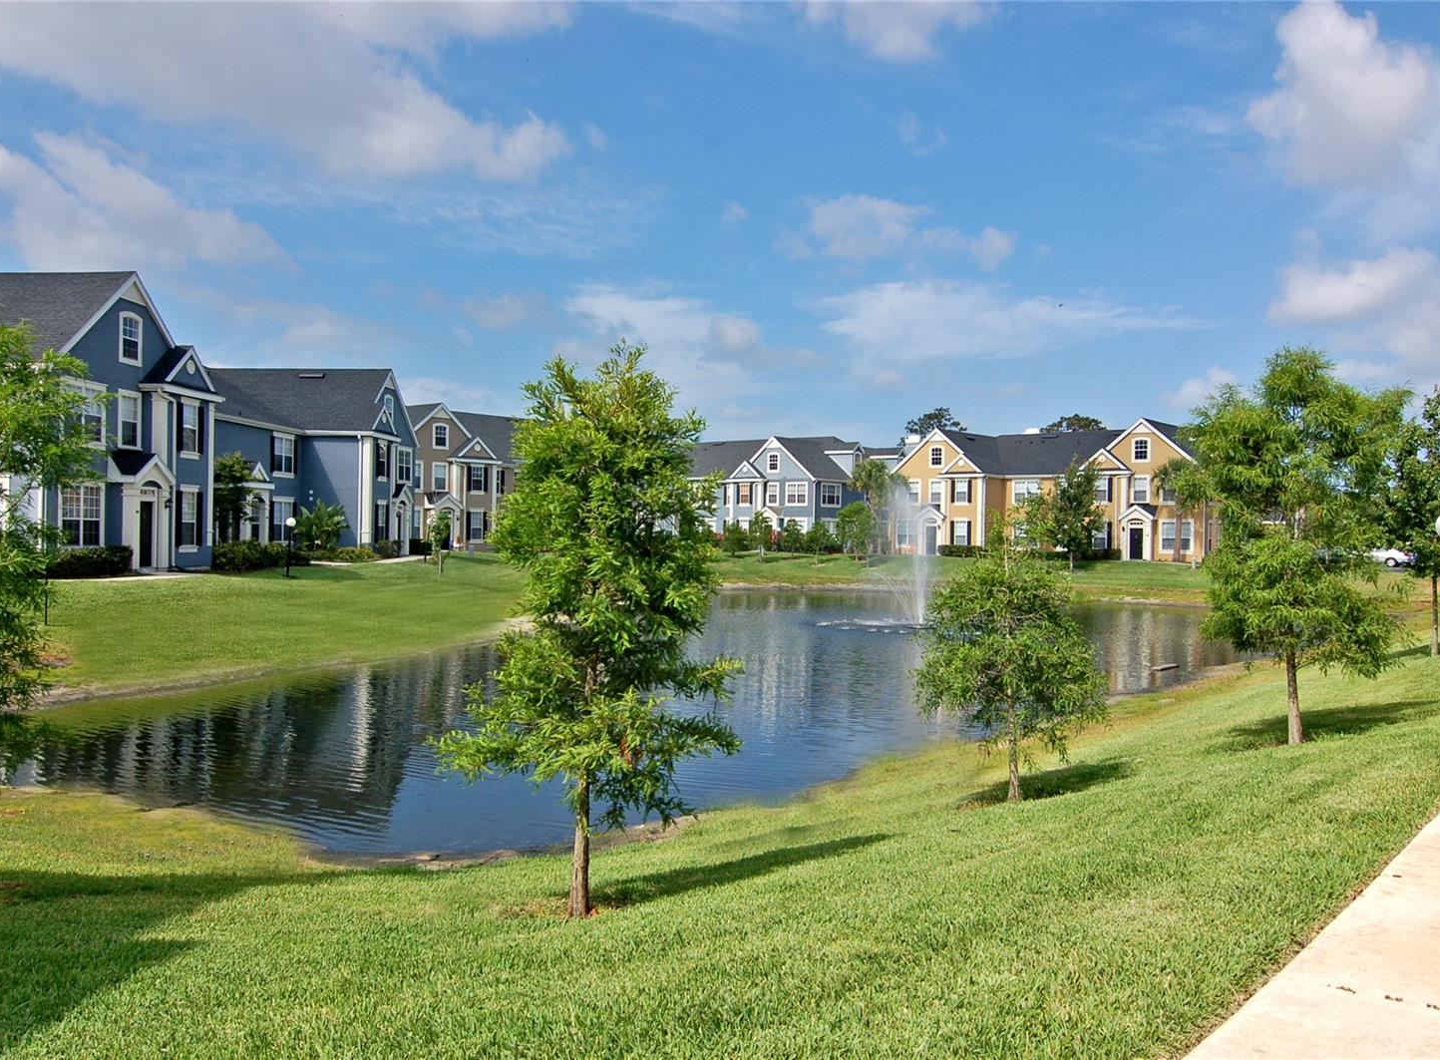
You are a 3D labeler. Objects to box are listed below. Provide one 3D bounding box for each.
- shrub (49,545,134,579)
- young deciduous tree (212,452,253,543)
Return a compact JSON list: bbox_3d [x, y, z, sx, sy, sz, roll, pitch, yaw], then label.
[{"bbox_3d":[-17.580,0.885,33.400,1.050,0.900,2.800,1,0,4],"label":"shrub"},{"bbox_3d":[-17.680,-0.809,43.300,1.750,3.990,1.750,1,0,4],"label":"young deciduous tree"}]

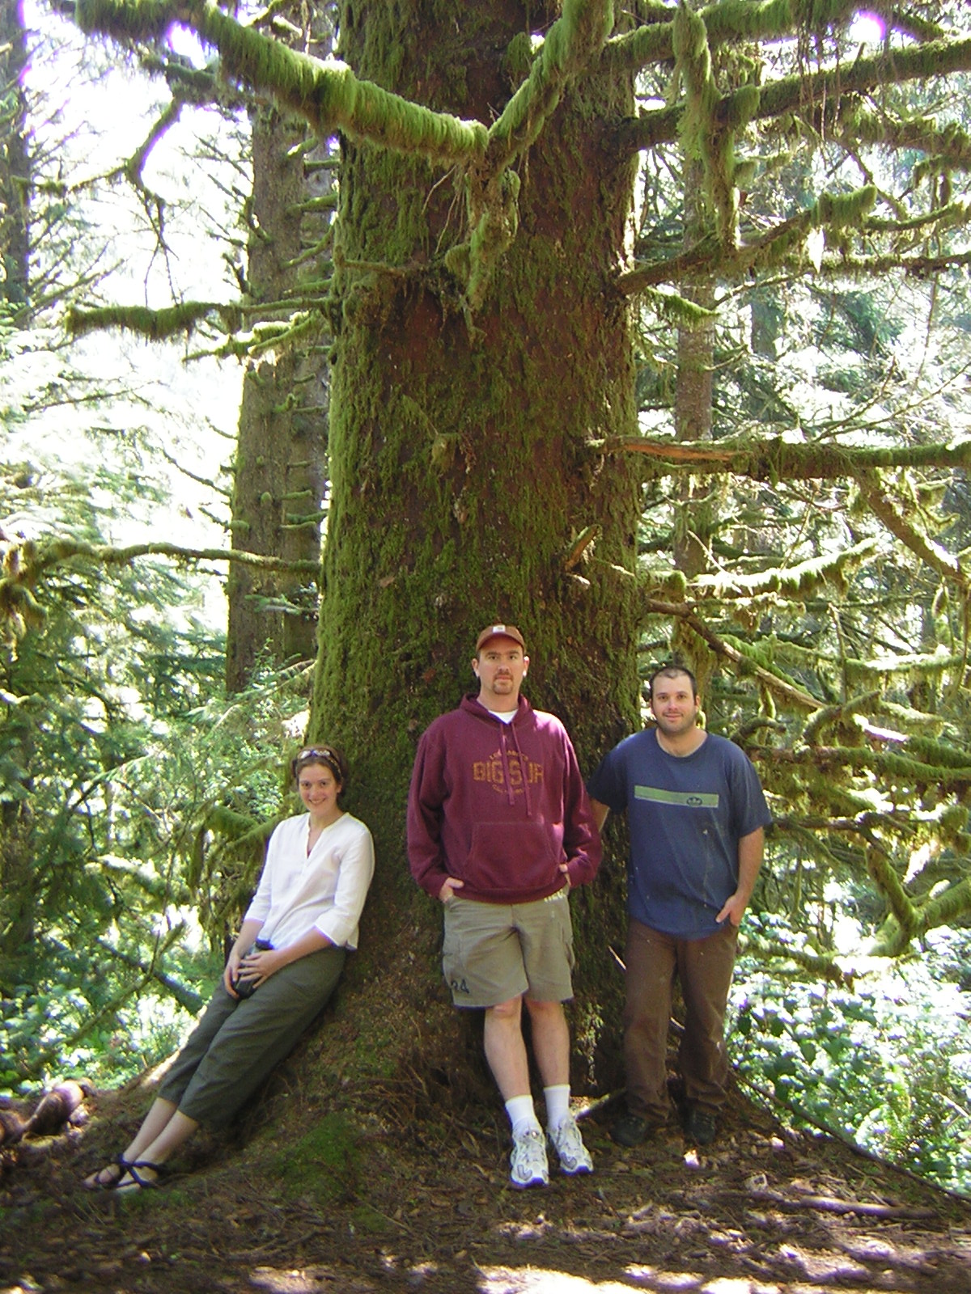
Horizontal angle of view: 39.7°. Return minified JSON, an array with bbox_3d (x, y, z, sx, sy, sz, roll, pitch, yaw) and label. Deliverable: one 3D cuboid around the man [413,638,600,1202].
[{"bbox_3d":[0.069,0.819,4.460,0.620,1.810,0.520,-2,-10,-3],"label":"man"}]

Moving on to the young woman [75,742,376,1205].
[{"bbox_3d":[-0.812,1.115,4.630,0.520,1.600,0.600,8,-16,39],"label":"young woman"}]

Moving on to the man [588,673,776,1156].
[{"bbox_3d":[0.695,0.905,4.830,0.630,1.710,0.420,-1,-6,10],"label":"man"}]

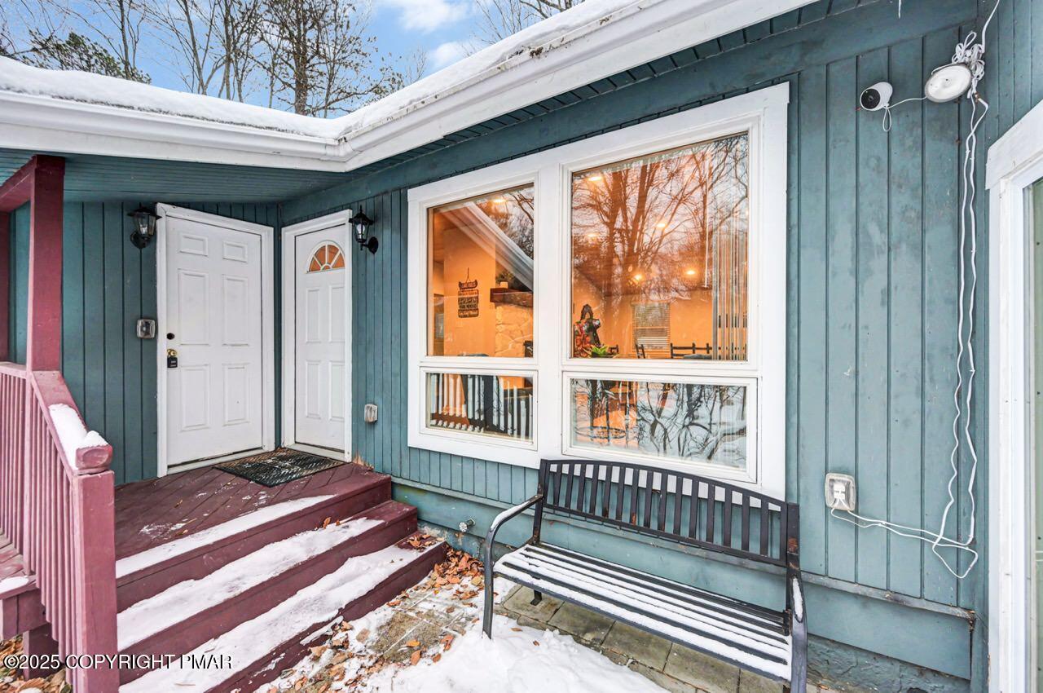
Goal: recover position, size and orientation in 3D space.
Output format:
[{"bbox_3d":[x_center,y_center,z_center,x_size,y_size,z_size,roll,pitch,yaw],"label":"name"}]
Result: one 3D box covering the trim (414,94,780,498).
[{"bbox_3d":[0.184,-0.207,2.420,2.355,1.902,0.080,0,0,31],"label":"trim"}]

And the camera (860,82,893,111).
[{"bbox_3d":[1.389,-0.975,1.581,0.090,0.083,0.083,-35,2,-3],"label":"camera"}]

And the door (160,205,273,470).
[{"bbox_3d":[-2.629,-0.054,3.531,0.090,2.108,0.858,0,0,31],"label":"door"}]

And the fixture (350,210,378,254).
[{"bbox_3d":[-1.228,-0.909,3.140,0.175,0.350,0.200,0,0,31],"label":"fixture"}]

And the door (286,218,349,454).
[{"bbox_3d":[-1.815,-0.069,3.646,1.025,2.083,0.090,0,0,31],"label":"door"}]

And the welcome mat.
[{"bbox_3d":[-2.004,0.990,3.360,0.920,0.015,0.620,0,0,31],"label":"welcome mat"}]

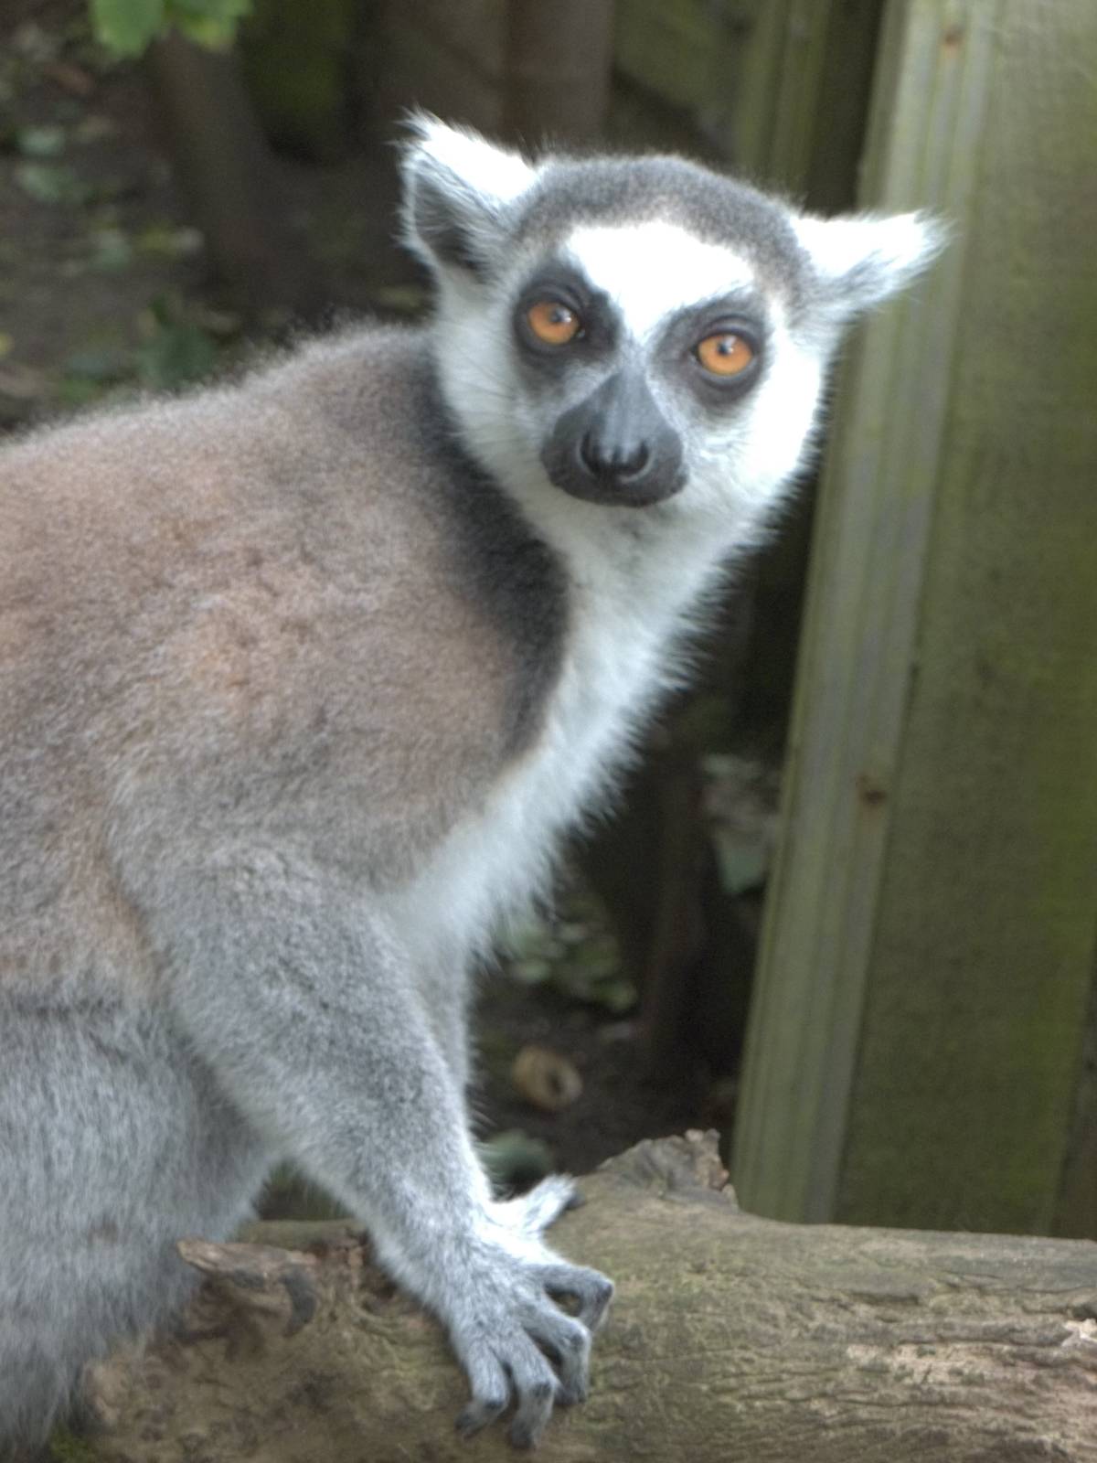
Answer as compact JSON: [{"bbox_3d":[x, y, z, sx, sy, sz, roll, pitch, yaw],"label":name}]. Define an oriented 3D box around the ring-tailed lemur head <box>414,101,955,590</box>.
[{"bbox_3d":[0.025,-0.090,1.200,0.130,0.103,0.105,10,9,1],"label":"ring-tailed lemur head"}]

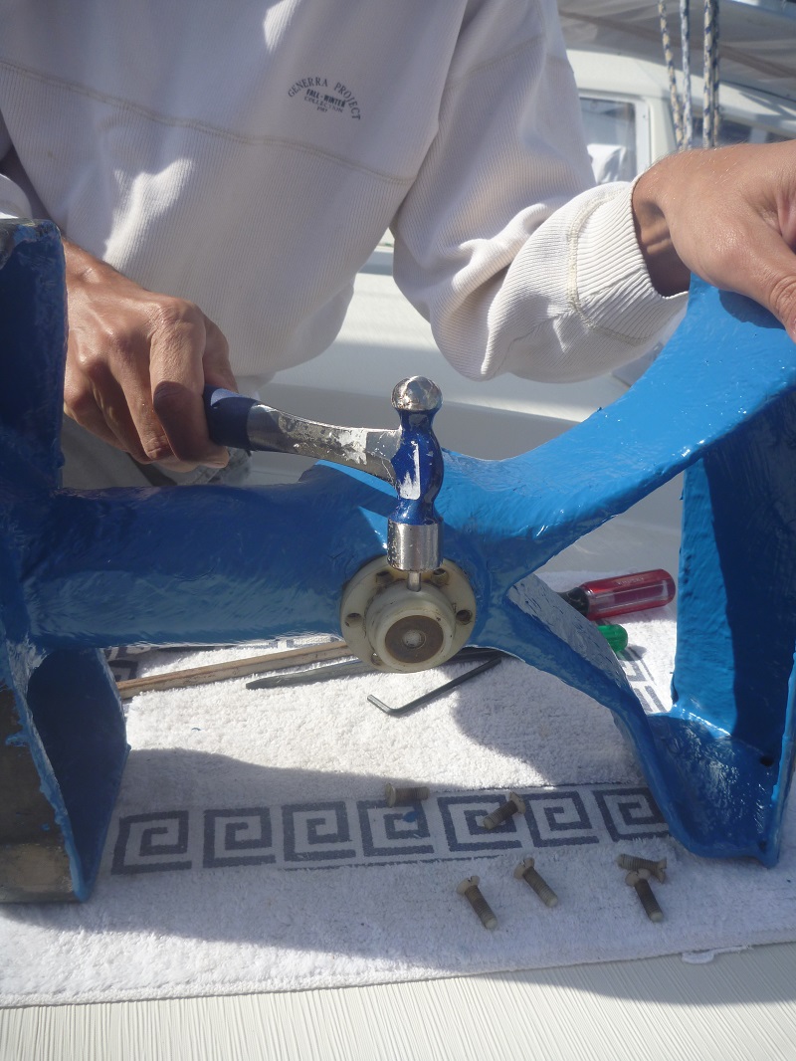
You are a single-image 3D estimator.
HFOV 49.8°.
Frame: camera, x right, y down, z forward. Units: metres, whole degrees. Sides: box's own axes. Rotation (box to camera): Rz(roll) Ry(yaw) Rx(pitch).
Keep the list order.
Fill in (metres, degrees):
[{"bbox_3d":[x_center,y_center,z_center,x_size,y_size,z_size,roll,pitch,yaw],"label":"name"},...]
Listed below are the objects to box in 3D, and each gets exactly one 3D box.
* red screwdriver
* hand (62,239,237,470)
[{"bbox_3d":[0.117,0.058,0.662,0.215,0.031,0.031,-6,27,-13],"label":"red screwdriver"},{"bbox_3d":[-0.131,-0.088,0.443,0.100,0.105,0.115,-9,28,-23],"label":"hand"}]

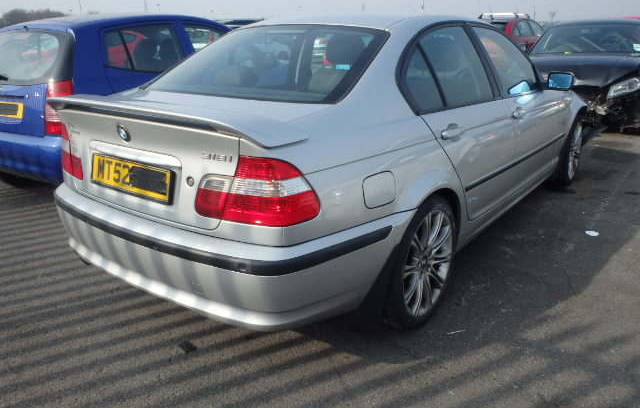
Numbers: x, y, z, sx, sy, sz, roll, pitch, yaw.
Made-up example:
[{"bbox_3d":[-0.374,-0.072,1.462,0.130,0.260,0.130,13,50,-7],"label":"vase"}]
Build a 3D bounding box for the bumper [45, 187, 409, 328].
[{"bbox_3d":[-0.530,0.109,2.373,1.720,0.400,0.870,13,23,36],"label":"bumper"}]

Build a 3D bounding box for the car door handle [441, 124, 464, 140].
[{"bbox_3d":[0.586,-0.317,2.271,0.045,0.050,0.210,13,23,36],"label":"car door handle"}]

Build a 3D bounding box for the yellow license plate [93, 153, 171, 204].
[{"bbox_3d":[-0.747,-0.106,2.019,0.520,0.113,0.020,13,13,36],"label":"yellow license plate"}]

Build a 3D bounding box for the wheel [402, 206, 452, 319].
[{"bbox_3d":[0.430,0.257,2.402,0.200,0.480,0.480,13,23,36],"label":"wheel"}]

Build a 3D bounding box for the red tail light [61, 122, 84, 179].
[{"bbox_3d":[-1.133,-0.267,2.451,0.400,0.225,0.235,13,23,36],"label":"red tail light"}]

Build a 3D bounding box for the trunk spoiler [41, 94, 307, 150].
[{"bbox_3d":[-0.697,-0.356,2.010,1.430,0.110,0.310,13,23,36],"label":"trunk spoiler"}]

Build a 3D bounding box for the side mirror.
[{"bbox_3d":[1.631,-0.828,3.486,0.190,0.125,0.120,13,23,36],"label":"side mirror"}]

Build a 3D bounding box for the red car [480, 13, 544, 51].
[{"bbox_3d":[6.173,-5.153,16.610,4.100,1.600,1.730,-18,25,-41],"label":"red car"}]

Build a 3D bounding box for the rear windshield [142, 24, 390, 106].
[{"bbox_3d":[-0.276,-0.692,2.469,1.240,0.090,0.660,13,49,36],"label":"rear windshield"}]

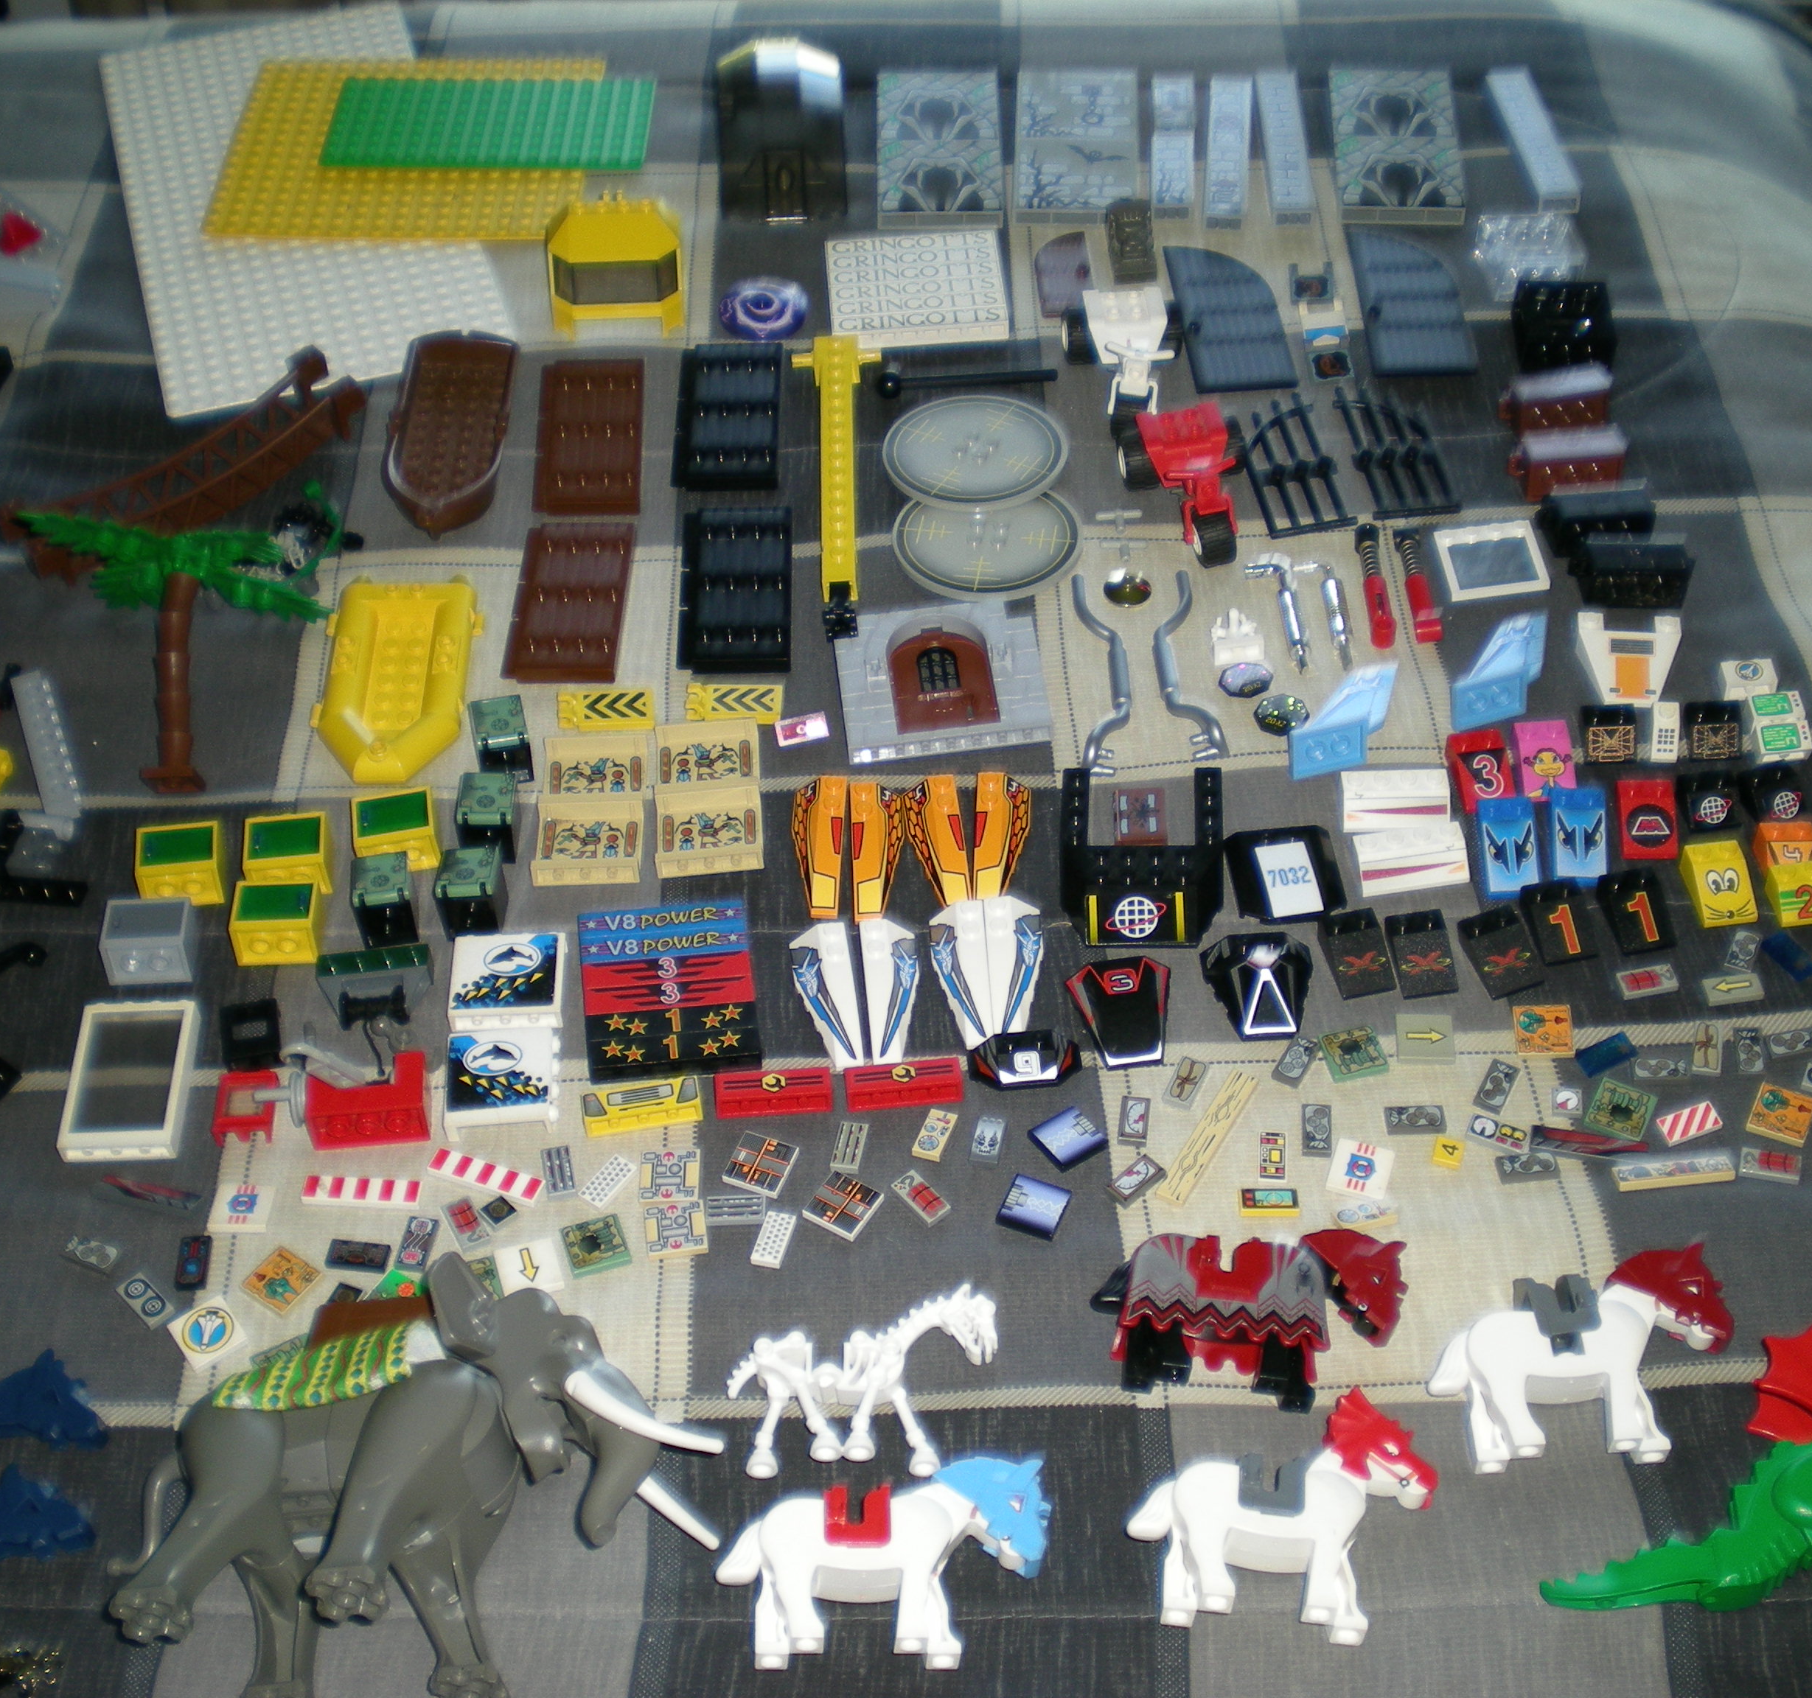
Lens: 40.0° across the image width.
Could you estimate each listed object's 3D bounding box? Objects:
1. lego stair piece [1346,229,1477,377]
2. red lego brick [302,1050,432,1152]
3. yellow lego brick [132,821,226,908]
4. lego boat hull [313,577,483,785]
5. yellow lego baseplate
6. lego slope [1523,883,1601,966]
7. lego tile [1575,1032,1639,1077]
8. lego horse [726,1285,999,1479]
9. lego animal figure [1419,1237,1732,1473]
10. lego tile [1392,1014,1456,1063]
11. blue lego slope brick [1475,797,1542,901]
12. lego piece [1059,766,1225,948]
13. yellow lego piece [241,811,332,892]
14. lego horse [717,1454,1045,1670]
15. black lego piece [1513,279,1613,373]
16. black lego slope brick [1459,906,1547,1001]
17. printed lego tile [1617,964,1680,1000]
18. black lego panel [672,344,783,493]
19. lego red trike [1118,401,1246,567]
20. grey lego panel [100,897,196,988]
[{"bbox_3d":[0.186,-0.201,0.914,0.036,0.006,0.080,-2,49,1],"label":"lego stair piece"},{"bbox_3d":[-0.150,0.071,0.696,0.032,0.016,0.019,-5,50,-4],"label":"red lego brick"},{"bbox_3d":[-0.220,0.005,0.756,0.024,0.016,0.019,-7,49,-4],"label":"yellow lego brick"},{"bbox_3d":[-0.163,-0.055,0.800,0.049,0.015,0.090,-2,49,-1],"label":"lego boat hull"},{"bbox_3d":[-0.200,-0.283,1.003,0.144,0.004,0.127,0,49,0],"label":"yellow lego baseplate"},{"bbox_3d":[0.195,0.021,0.739,0.016,0.011,0.024,-8,50,-7],"label":"lego slope"},{"bbox_3d":[0.196,0.057,0.693,0.016,0.003,0.008,-20,51,-15],"label":"lego tile"},{"bbox_3d":[-0.011,0.133,0.632,0.069,0.017,0.051,0,49,1],"label":"lego horse"},{"bbox_3d":[0.172,0.128,0.634,0.081,0.017,0.061,0,49,1],"label":"lego animal figure"},{"bbox_3d":[0.148,0.054,0.707,0.016,0.003,0.016,2,46,5],"label":"lego tile"},{"bbox_3d":[0.183,-0.001,0.752,0.016,0.011,0.032,-1,47,3],"label":"blue lego slope brick"},{"bbox_3d":[0.071,0.003,0.745,0.048,0.011,0.064,1,49,3],"label":"lego piece"},{"bbox_3d":[-0.187,0.003,0.756,0.024,0.016,0.019,-7,49,-3],"label":"yellow lego piece"},{"bbox_3d":[-0.005,0.170,0.601,0.081,0.017,0.052,0,49,0],"label":"lego horse"},{"bbox_3d":[0.236,-0.187,0.890,0.033,0.021,0.029,2,49,4],"label":"black lego piece"},{"bbox_3d":[0.173,0.030,0.722,0.016,0.011,0.024,-17,49,-10],"label":"black lego slope brick"},{"bbox_3d":[0.217,0.039,0.726,0.016,0.003,0.008,-8,50,-7],"label":"printed lego tile"},{"bbox_3d":[-0.063,-0.155,0.888,0.036,0.008,0.072,-1,48,0],"label":"black lego panel"},{"bbox_3d":[0.101,-0.124,0.844,0.045,0.029,0.066,-8,50,-7],"label":"lego red trike"},{"bbox_3d":[-0.221,0.027,0.728,0.024,0.016,0.020,-2,49,-1],"label":"grey lego panel"}]

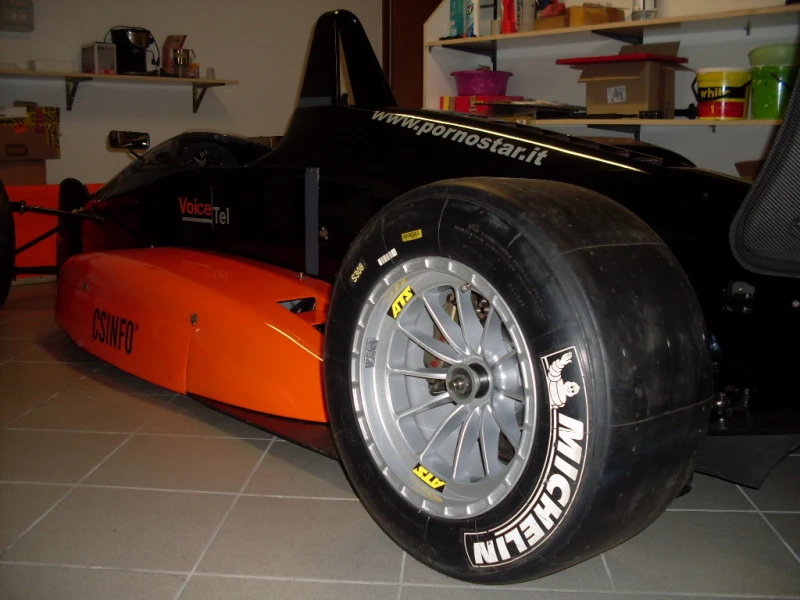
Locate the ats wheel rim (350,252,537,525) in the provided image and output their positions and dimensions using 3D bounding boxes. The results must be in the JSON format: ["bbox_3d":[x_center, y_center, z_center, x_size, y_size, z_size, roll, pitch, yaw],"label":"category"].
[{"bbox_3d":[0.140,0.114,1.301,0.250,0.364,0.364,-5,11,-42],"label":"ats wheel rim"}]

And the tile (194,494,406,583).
[{"bbox_3d":[-0.139,0.377,1.402,0.300,0.010,0.300,1,10,3],"label":"tile"}]

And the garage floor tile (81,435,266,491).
[{"bbox_3d":[-0.420,0.320,1.714,0.300,0.010,0.300,1,10,3],"label":"garage floor tile"}]

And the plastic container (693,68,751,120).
[{"bbox_3d":[1.273,-0.807,3.473,0.213,0.206,0.213,1,10,0],"label":"plastic container"}]

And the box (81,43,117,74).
[{"bbox_3d":[-1.470,-1.179,4.289,0.110,0.156,0.160,-8,13,-41],"label":"box"}]

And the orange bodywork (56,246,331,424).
[{"bbox_3d":[-0.447,0.043,2.245,0.390,0.280,1.360,-8,13,-41],"label":"orange bodywork"}]

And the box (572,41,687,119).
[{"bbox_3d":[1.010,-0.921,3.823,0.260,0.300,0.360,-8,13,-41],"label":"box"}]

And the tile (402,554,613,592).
[{"bbox_3d":[0.161,0.385,1.386,0.300,0.010,0.300,1,10,3],"label":"tile"}]

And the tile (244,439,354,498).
[{"bbox_3d":[-0.121,0.328,1.698,0.300,0.010,0.300,1,10,3],"label":"tile"}]

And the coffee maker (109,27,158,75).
[{"bbox_3d":[-1.363,-1.247,4.460,0.170,0.235,0.200,-8,13,-41],"label":"coffee maker"}]

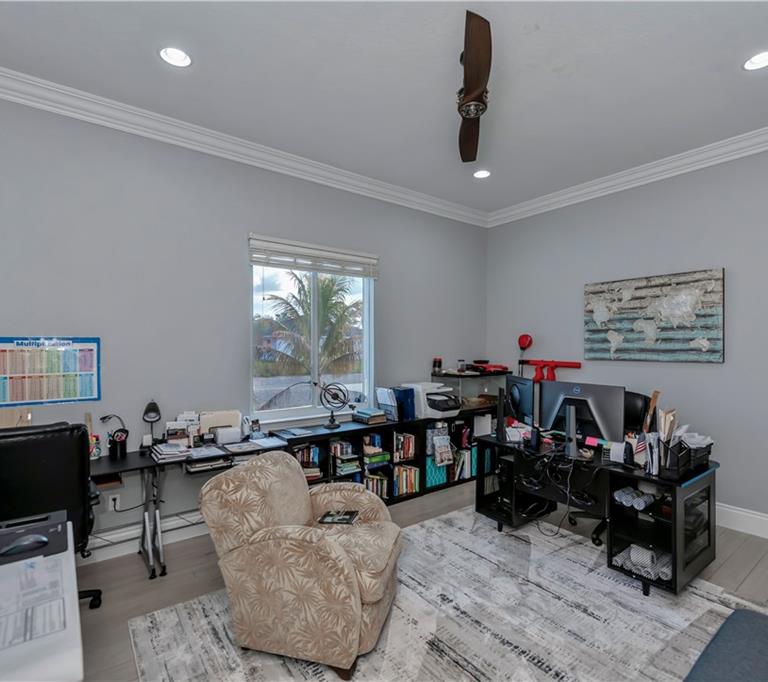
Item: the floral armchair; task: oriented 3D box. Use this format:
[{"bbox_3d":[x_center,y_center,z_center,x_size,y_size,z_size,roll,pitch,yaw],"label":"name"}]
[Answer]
[{"bbox_3d":[-0.428,1.105,2.263,0.950,0.880,0.760,0,0,16],"label":"floral armchair"}]

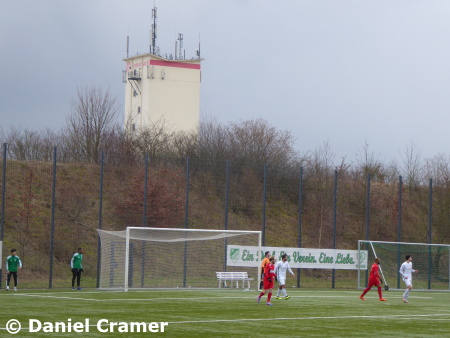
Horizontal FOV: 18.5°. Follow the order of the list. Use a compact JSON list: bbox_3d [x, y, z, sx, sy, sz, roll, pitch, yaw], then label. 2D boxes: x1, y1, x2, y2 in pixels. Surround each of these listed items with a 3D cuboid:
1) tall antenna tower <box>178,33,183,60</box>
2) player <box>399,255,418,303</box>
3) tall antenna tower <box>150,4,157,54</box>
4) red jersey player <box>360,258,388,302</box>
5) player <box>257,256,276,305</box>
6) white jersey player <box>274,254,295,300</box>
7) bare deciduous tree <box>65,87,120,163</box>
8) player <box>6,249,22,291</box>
[{"bbox_3d":[-7.843,-21.538,243.000,0.850,4.800,0.850,3,-4,-28],"label":"tall antenna tower"},{"bbox_3d":[7.047,4.224,52.800,0.680,1.820,0.520,-1,-4,35],"label":"player"},{"bbox_3d":[-12.291,-24.081,238.000,1.000,8.600,1.000,3,-4,-28],"label":"tall antenna tower"},{"bbox_3d":[5.838,4.356,54.200,1.050,1.690,0.520,2,-3,-12],"label":"red jersey player"},{"bbox_3d":[1.498,3.941,48.600,0.680,1.710,0.560,-1,-4,37],"label":"player"},{"bbox_3d":[2.300,4.187,53.300,0.650,1.760,0.580,-1,-4,38],"label":"white jersey player"},{"bbox_3d":[-7.688,-2.553,80.000,3.300,4.500,3.200,2,-3,0],"label":"bare deciduous tree"},{"bbox_3d":[-8.474,4.070,55.500,0.650,1.670,0.420,2,-3,-12],"label":"player"}]

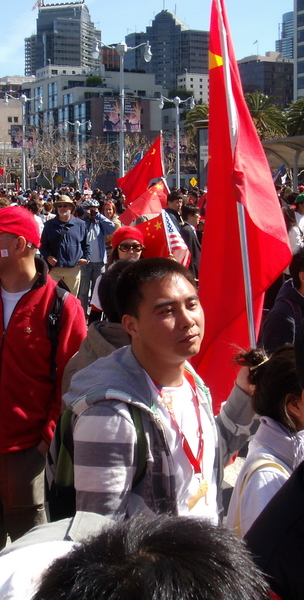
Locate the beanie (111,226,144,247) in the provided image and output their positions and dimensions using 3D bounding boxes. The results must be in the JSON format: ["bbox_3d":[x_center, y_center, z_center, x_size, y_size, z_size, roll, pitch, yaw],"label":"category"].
[{"bbox_3d":[-0.142,-0.374,5.300,0.200,0.150,0.220,0,7,0],"label":"beanie"}]

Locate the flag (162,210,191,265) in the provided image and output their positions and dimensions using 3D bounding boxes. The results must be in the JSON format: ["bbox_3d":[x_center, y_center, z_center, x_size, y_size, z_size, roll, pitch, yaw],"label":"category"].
[{"bbox_3d":[0.162,-0.406,5.800,0.180,0.360,0.120,-2,8,-17],"label":"flag"}]

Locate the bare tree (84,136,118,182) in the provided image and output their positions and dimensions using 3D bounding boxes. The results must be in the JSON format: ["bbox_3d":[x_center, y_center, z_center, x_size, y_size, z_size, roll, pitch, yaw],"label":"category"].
[{"bbox_3d":[-5.197,-13.090,89.057,3.600,6.874,3.400,0,7,0],"label":"bare tree"}]

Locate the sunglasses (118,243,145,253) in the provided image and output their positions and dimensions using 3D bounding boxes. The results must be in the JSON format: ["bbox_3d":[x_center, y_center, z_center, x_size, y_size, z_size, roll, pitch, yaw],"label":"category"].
[{"bbox_3d":[-0.129,-0.314,5.250,0.145,0.052,0.140,0,7,0],"label":"sunglasses"}]

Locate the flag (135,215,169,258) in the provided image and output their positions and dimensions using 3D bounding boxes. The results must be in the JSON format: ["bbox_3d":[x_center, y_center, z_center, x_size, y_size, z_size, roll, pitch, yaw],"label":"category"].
[{"bbox_3d":[-0.024,-0.427,6.000,0.330,0.280,0.140,-13,7,-8],"label":"flag"}]

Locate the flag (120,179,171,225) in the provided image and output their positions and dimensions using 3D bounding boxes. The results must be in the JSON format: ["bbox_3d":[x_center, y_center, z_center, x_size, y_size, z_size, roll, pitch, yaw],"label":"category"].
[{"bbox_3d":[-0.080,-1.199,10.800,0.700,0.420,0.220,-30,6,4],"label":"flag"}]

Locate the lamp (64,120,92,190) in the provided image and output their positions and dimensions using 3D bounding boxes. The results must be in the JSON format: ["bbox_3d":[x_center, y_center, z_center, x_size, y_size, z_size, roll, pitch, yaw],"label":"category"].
[{"bbox_3d":[-8.222,-15.494,98.829,3.200,9.137,0.600,-3,8,-20],"label":"lamp"}]

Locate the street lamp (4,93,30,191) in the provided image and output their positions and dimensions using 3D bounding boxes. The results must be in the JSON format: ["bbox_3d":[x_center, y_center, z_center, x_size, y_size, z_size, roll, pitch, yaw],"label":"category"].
[{"bbox_3d":[-11.116,-13.004,76.599,3.200,9.800,0.600,-1,8,-10],"label":"street lamp"}]

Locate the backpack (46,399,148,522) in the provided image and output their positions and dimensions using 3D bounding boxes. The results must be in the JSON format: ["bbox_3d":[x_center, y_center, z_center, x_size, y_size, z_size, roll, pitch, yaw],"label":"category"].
[{"bbox_3d":[-0.139,0.437,2.200,0.210,0.400,0.290,5,9,37],"label":"backpack"}]

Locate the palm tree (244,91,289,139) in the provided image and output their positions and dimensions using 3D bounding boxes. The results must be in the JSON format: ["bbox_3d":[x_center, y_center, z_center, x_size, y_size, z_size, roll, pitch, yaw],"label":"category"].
[{"bbox_3d":[10.577,-14.871,86.320,5.200,11.000,5.200,0,7,0],"label":"palm tree"}]

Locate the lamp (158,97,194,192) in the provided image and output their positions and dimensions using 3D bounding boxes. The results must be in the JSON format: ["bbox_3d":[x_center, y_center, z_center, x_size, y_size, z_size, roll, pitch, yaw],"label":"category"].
[{"bbox_3d":[2.198,-12.429,74.609,3.150,9.850,0.450,-3,8,-19],"label":"lamp"}]

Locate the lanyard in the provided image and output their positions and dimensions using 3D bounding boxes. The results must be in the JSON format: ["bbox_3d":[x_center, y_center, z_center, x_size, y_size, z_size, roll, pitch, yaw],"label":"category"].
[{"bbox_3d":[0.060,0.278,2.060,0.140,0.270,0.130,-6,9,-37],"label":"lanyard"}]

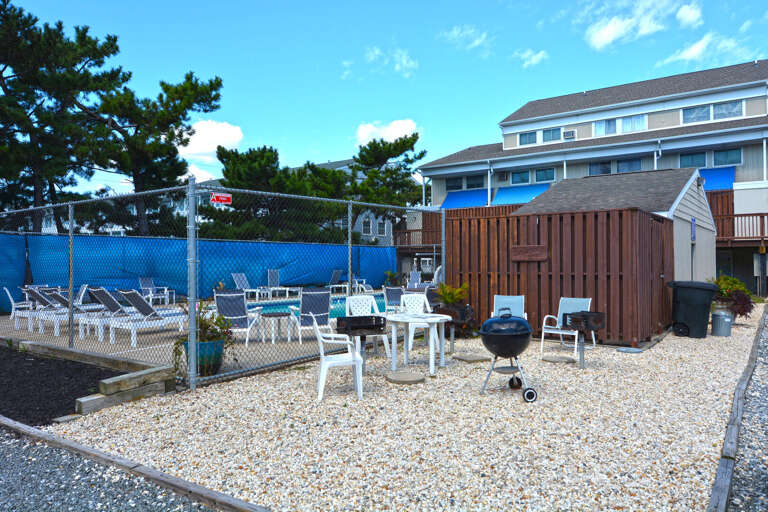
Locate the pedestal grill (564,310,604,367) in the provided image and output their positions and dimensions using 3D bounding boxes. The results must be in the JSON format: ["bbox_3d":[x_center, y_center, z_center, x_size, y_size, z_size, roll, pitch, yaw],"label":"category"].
[{"bbox_3d":[2.768,1.167,7.353,0.420,0.780,0.480,0,-1,-45],"label":"pedestal grill"}]

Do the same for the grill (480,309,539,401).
[{"bbox_3d":[1.363,1.064,5.973,0.610,0.980,0.620,0,0,0],"label":"grill"}]

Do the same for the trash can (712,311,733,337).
[{"bbox_3d":[6.719,1.293,10.602,0.420,0.540,0.420,0,0,32],"label":"trash can"}]

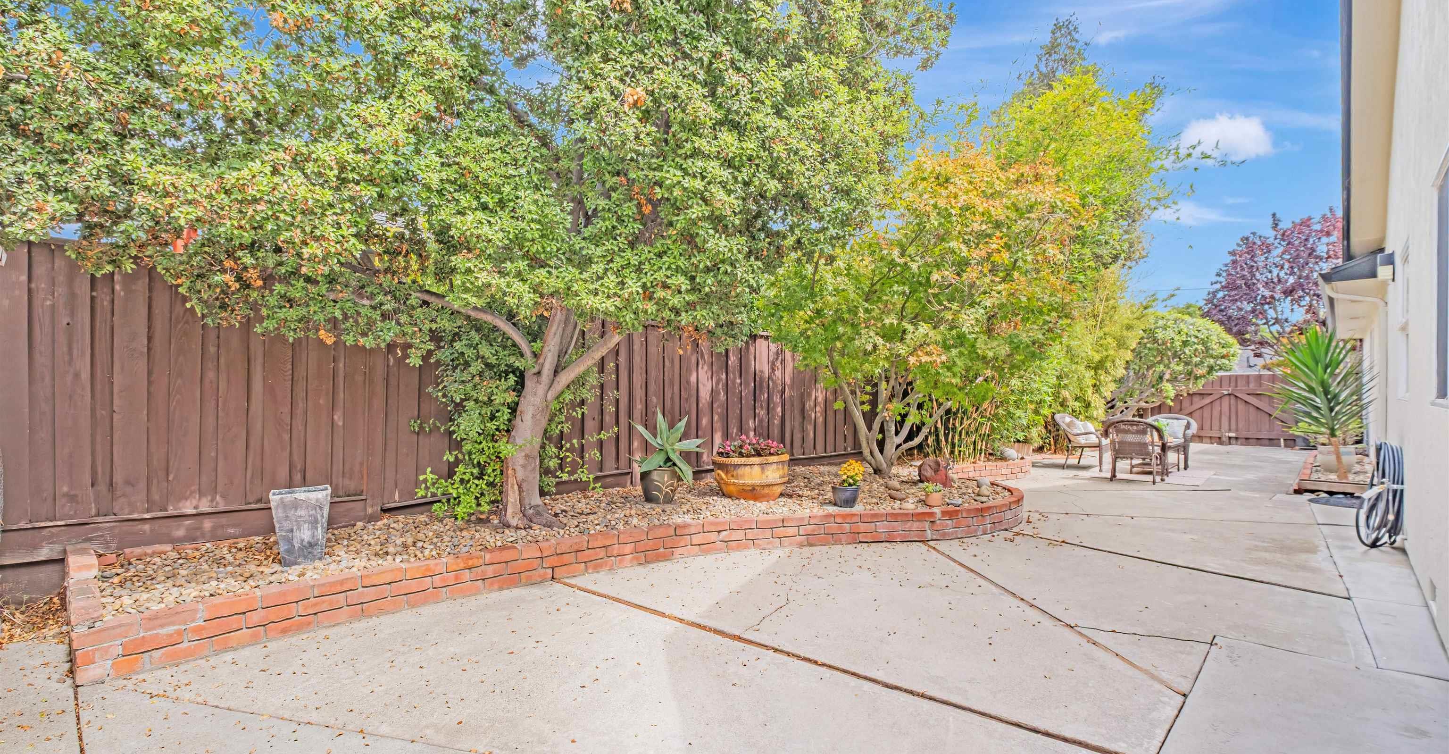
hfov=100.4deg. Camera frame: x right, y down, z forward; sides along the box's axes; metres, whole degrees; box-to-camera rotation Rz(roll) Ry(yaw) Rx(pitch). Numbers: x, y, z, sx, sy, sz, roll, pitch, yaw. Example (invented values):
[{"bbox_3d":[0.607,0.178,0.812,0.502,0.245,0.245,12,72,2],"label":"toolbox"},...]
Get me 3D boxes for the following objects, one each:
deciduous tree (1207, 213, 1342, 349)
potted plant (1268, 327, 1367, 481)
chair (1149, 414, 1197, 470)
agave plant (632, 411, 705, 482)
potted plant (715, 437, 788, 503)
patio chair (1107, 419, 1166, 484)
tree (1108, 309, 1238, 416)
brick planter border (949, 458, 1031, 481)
[{"bbox_3d":[14.500,-1.500,15.500,3.500,5.600,3.500,0,-1,43],"label":"deciduous tree"},{"bbox_3d":[6.980,0.280,7.100,0.880,1.760,0.880,0,-1,45],"label":"potted plant"},{"bbox_3d":[6.610,0.930,8.970,0.650,0.810,0.630,0,-1,-44],"label":"chair"},{"bbox_3d":[-0.510,0.630,5.420,0.660,0.650,0.620,0,0,0],"label":"agave plant"},{"bbox_3d":[0.245,0.820,5.520,0.700,0.580,0.660,0,-2,-2],"label":"potted plant"},{"bbox_3d":[5.220,0.920,7.670,0.630,0.810,0.650,0,-1,41],"label":"patio chair"},{"bbox_3d":[8.800,0.020,11.900,2.100,2.600,2.100,-1,-2,36],"label":"tree"},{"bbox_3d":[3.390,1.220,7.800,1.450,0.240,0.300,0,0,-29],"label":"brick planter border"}]

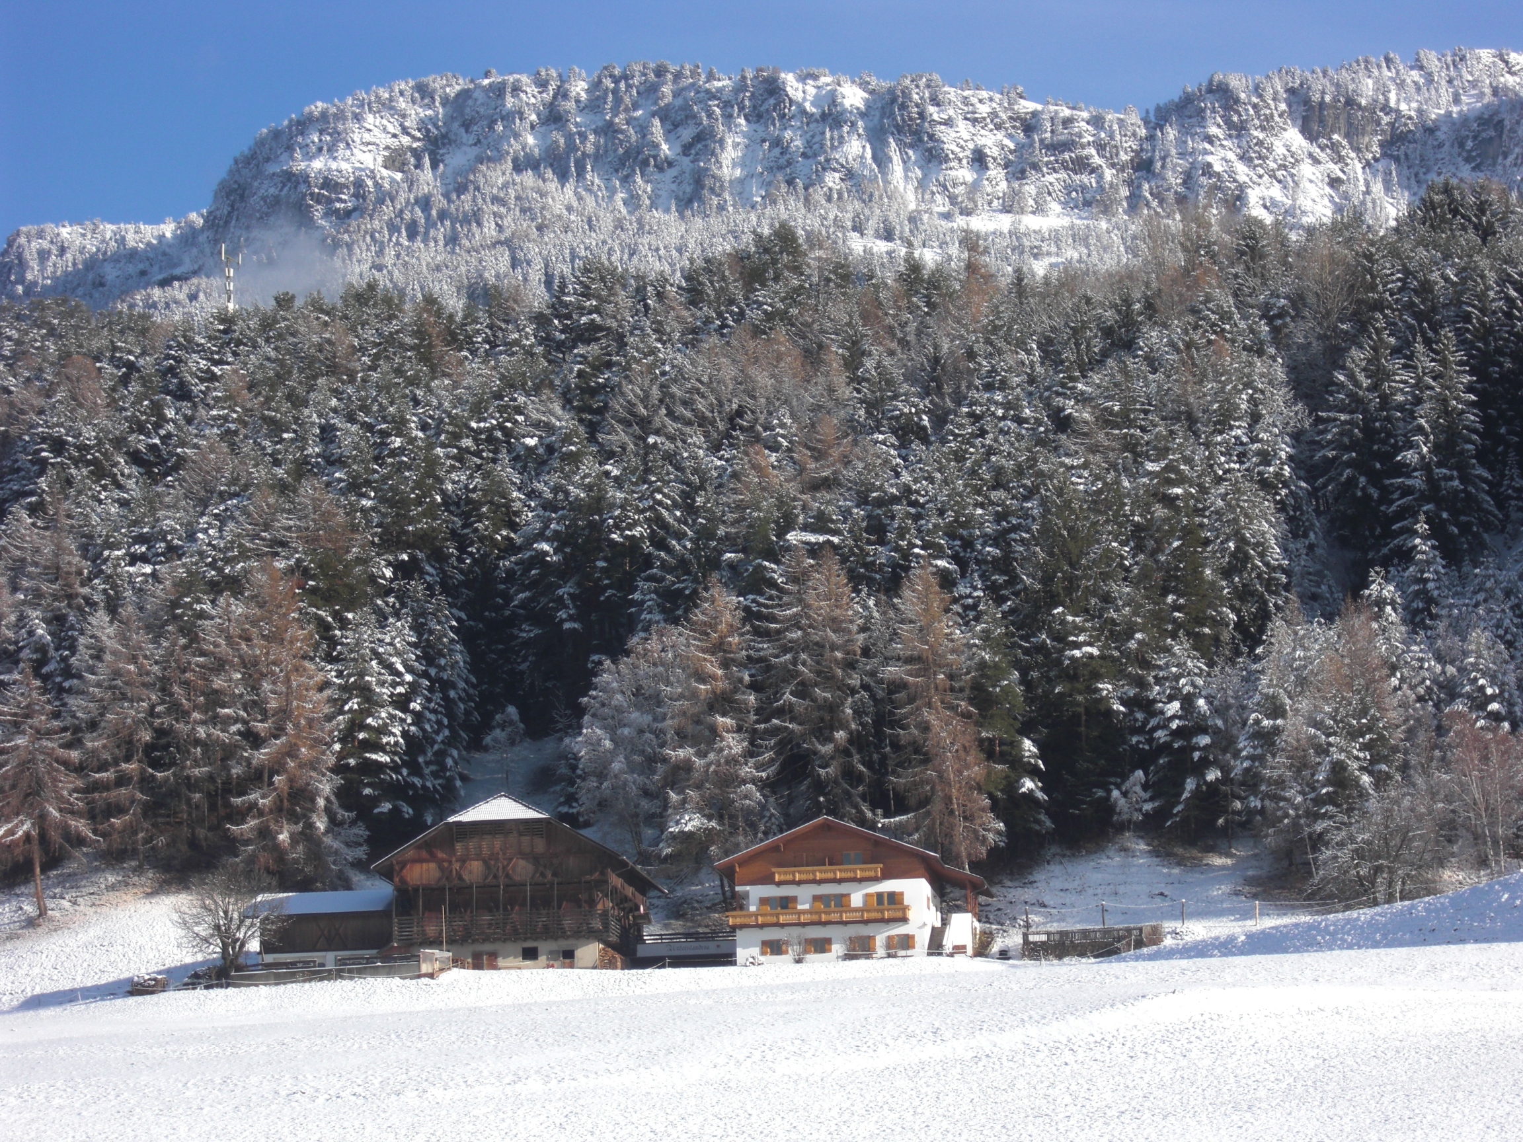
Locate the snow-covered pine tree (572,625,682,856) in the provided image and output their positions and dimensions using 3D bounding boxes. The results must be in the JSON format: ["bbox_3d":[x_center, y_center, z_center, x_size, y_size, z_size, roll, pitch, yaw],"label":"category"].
[{"bbox_3d":[-10.940,13.780,399.000,8.710,18.970,8.710,-3,-10,6],"label":"snow-covered pine tree"}]

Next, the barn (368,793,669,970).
[{"bbox_3d":[-18.270,24.830,377.900,19.300,13.480,22.500,-3,-10,6],"label":"barn"}]

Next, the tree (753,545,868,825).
[{"bbox_3d":[3.960,10.190,400.000,9.170,24.810,9.170,-3,-10,6],"label":"tree"}]

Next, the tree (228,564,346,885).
[{"bbox_3d":[-37.620,12.130,391.000,9.230,25.750,9.230,-3,-10,6],"label":"tree"}]

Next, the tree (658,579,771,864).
[{"bbox_3d":[-3.780,12.240,396.000,8.800,23.470,8.800,-3,-10,6],"label":"tree"}]

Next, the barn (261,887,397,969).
[{"bbox_3d":[-31.940,27.250,374.160,10.760,6.410,10.000,-3,-10,6],"label":"barn"}]

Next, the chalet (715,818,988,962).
[{"bbox_3d":[7.270,25.010,373.020,19.440,10.740,18.000,-3,-10,6],"label":"chalet"}]

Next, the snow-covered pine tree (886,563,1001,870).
[{"bbox_3d":[14.530,11.690,392.000,9.260,25.250,9.260,-3,-10,6],"label":"snow-covered pine tree"}]

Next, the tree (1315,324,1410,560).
[{"bbox_3d":[59.690,-12.840,490.000,9.280,23.900,9.280,-3,-10,6],"label":"tree"}]

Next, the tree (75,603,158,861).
[{"bbox_3d":[-52.000,12.990,397.000,6.540,20.910,6.540,-3,-10,6],"label":"tree"}]

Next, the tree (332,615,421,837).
[{"bbox_3d":[-31.430,12.840,403.000,7.140,19.750,7.140,-3,-10,6],"label":"tree"}]

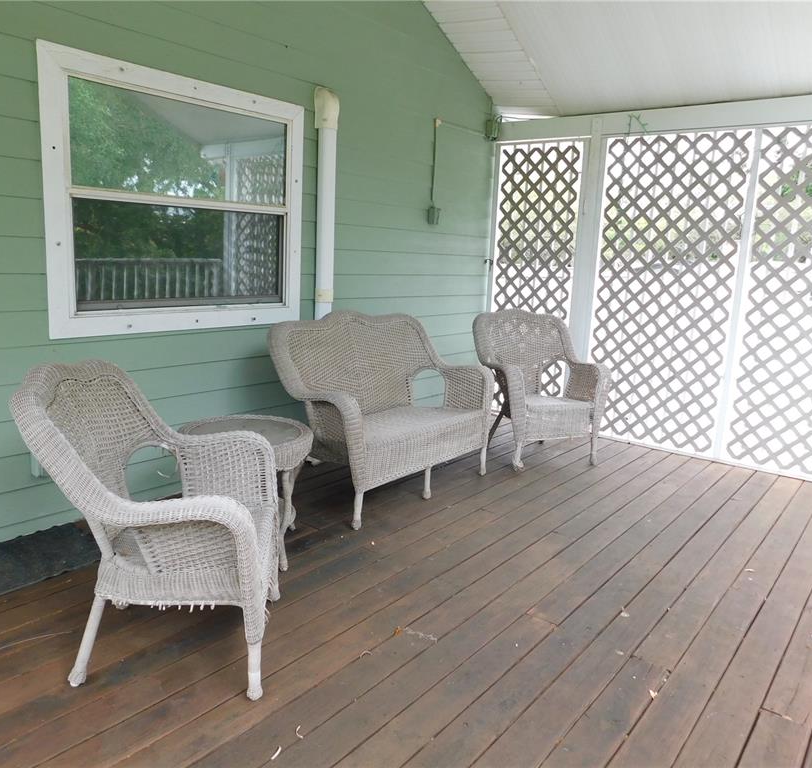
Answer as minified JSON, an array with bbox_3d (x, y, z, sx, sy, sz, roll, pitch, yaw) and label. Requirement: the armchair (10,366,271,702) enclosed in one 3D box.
[{"bbox_3d":[-0.744,0.411,2.227,0.670,0.956,0.748,1,11,-5],"label":"armchair"}]

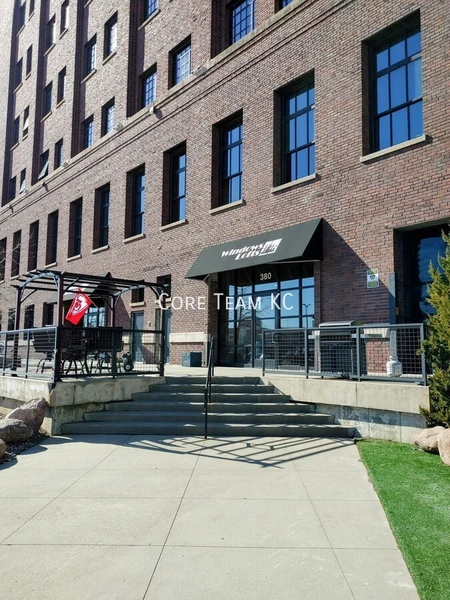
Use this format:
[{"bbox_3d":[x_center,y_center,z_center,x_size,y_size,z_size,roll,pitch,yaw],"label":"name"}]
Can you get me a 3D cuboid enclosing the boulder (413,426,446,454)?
[{"bbox_3d":[3.295,2.229,7.243,0.510,0.390,0.420,-2,-7,24],"label":"boulder"}]

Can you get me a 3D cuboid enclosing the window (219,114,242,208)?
[{"bbox_3d":[0.296,-4.815,15.927,0.200,3.024,1.445,6,-9,-43],"label":"window"}]

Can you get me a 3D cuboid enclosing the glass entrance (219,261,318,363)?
[{"bbox_3d":[1.175,0.494,13.454,0.150,3.068,4.052,6,-9,-42],"label":"glass entrance"}]

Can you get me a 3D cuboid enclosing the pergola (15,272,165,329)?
[{"bbox_3d":[-2.909,0.584,9.669,2.560,2.080,2.480,6,-9,-43],"label":"pergola"}]

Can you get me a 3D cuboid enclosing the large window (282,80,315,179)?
[{"bbox_3d":[2.284,-5.055,13.807,0.200,3.024,1.456,6,-9,-43],"label":"large window"}]

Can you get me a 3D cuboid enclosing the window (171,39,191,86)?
[{"bbox_3d":[-1.710,-9.263,17.835,0.200,1.712,1.340,6,-9,-42],"label":"window"}]

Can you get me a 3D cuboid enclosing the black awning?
[{"bbox_3d":[0.674,-1.488,13.909,0.920,1.160,5.020,6,-9,-43],"label":"black awning"}]

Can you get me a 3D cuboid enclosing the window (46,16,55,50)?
[{"bbox_3d":[-11.084,-17.081,28.953,0.200,2.010,1.315,6,-9,-42],"label":"window"}]

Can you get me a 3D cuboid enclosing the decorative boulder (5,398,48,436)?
[{"bbox_3d":[-3.553,2.085,8.067,0.680,0.640,0.600,3,-7,-23],"label":"decorative boulder"}]

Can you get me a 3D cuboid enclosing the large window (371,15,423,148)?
[{"bbox_3d":[4.381,-5.344,11.562,0.200,3.014,1.476,6,-9,-43],"label":"large window"}]

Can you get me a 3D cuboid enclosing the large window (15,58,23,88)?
[{"bbox_3d":[-16.070,-17.702,35.428,0.200,2.152,1.476,6,-9,-43],"label":"large window"}]

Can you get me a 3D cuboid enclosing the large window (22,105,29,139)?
[{"bbox_3d":[-13.696,-12.301,31.259,0.200,2.110,1.167,6,-9,-42],"label":"large window"}]

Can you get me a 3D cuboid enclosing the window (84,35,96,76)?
[{"bbox_3d":[-7.116,-12.974,24.156,0.200,2.060,1.266,6,-9,-42],"label":"window"}]

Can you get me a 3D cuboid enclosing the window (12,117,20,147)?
[{"bbox_3d":[-15.084,-12.146,32.756,0.200,2.134,1.291,6,-9,-42],"label":"window"}]

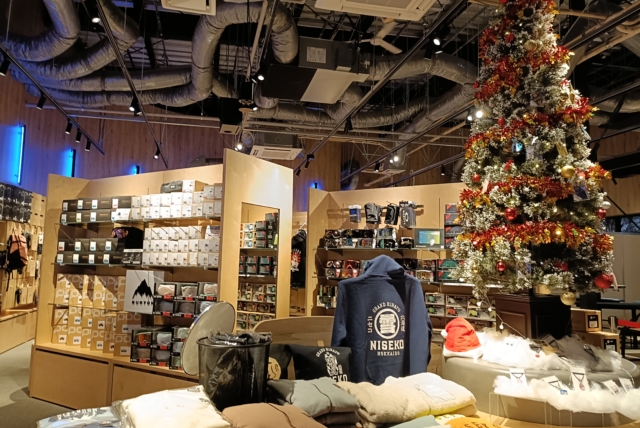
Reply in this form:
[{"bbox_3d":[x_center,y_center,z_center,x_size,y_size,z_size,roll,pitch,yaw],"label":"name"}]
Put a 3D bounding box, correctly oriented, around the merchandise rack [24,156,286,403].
[{"bbox_3d":[-1.623,0.728,4.619,2.559,2.327,0.950,-2,-7,31],"label":"merchandise rack"}]

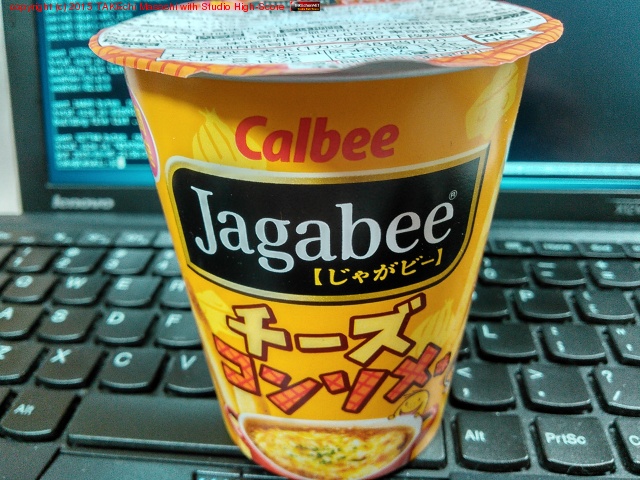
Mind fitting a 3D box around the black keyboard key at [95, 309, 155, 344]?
[{"bbox_3d":[-0.060,0.027,0.174,0.015,0.003,0.014,1,32,6],"label":"black keyboard key"}]

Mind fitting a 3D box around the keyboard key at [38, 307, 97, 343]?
[{"bbox_3d":[-0.079,0.027,0.176,0.015,0.003,0.014,1,32,6],"label":"keyboard key"}]

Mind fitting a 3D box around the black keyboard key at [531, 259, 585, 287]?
[{"bbox_3d":[0.081,0.012,0.188,0.016,0.003,0.015,1,31,6],"label":"black keyboard key"}]

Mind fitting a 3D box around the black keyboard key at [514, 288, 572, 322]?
[{"bbox_3d":[0.069,0.020,0.173,0.016,0.003,0.015,1,31,6],"label":"black keyboard key"}]

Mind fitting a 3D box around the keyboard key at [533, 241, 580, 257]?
[{"bbox_3d":[0.086,0.003,0.201,0.014,0.003,0.009,1,31,6],"label":"keyboard key"}]

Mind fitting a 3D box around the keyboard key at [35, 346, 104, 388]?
[{"bbox_3d":[-0.071,0.036,0.160,0.015,0.003,0.014,1,32,6],"label":"keyboard key"}]

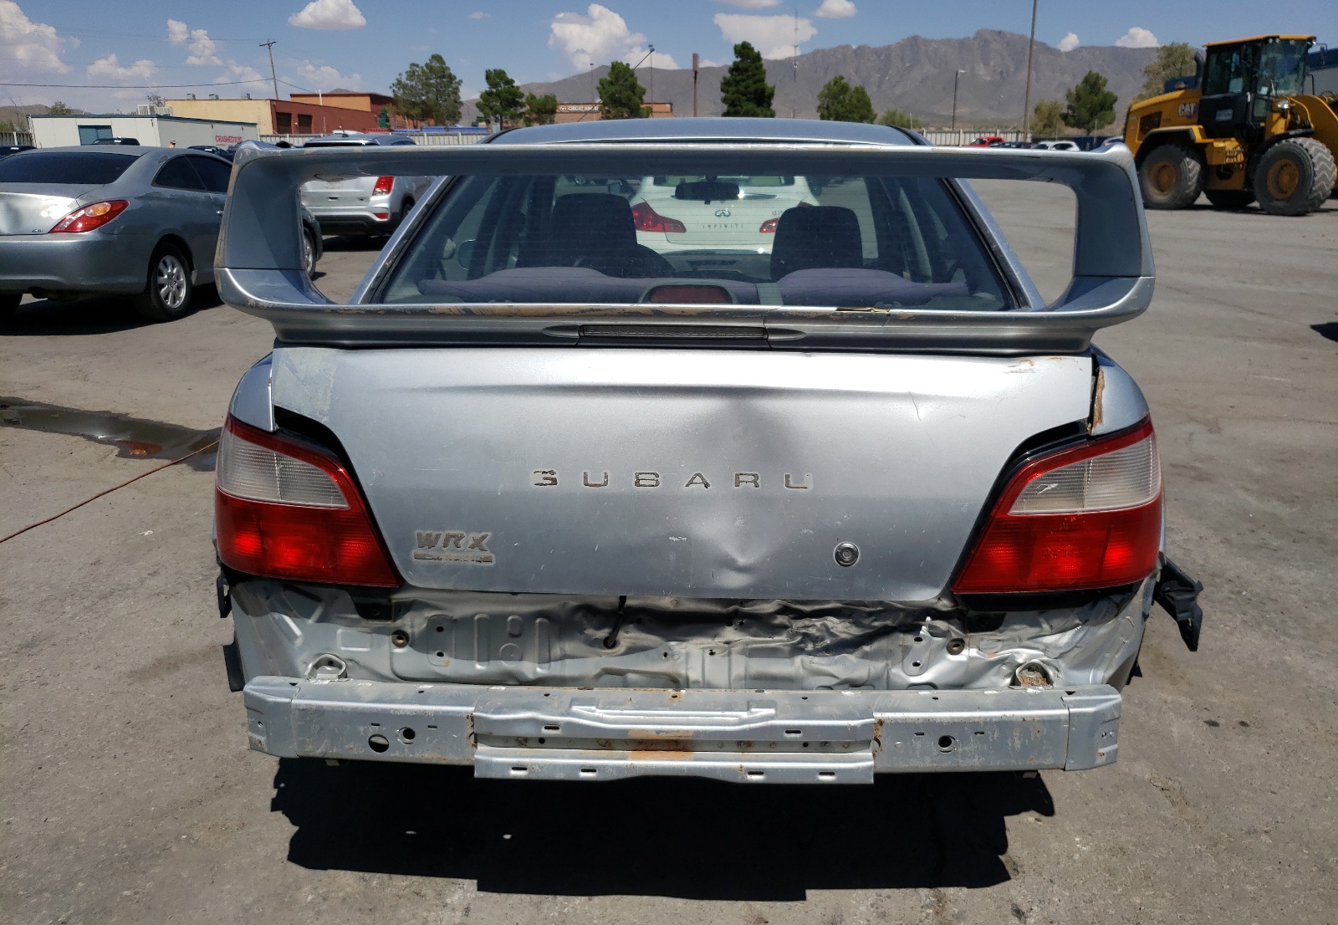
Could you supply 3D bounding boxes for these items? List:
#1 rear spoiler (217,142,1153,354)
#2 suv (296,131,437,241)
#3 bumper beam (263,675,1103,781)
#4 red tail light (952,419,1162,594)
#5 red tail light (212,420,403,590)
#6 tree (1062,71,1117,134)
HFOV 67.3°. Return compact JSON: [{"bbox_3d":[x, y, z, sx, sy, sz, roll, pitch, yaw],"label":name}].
[{"bbox_3d":[0.026,-0.359,1.661,1.400,0.320,0.320,1,18,2],"label":"rear spoiler"},{"bbox_3d":[-4.670,-4.407,16.126,1.775,1.660,4.250,0,18,1],"label":"suv"},{"bbox_3d":[0.018,0.430,1.709,1.440,0.140,0.140,1,18,2],"label":"bumper beam"},{"bbox_3d":[0.661,0.068,1.722,0.370,0.265,0.190,-2,18,-3],"label":"red tail light"},{"bbox_3d":[-0.578,0.043,1.683,0.320,0.250,0.200,1,18,2],"label":"red tail light"},{"bbox_3d":[46.616,-39.236,111.535,6.031,7.872,5.729,-1,18,0],"label":"tree"}]

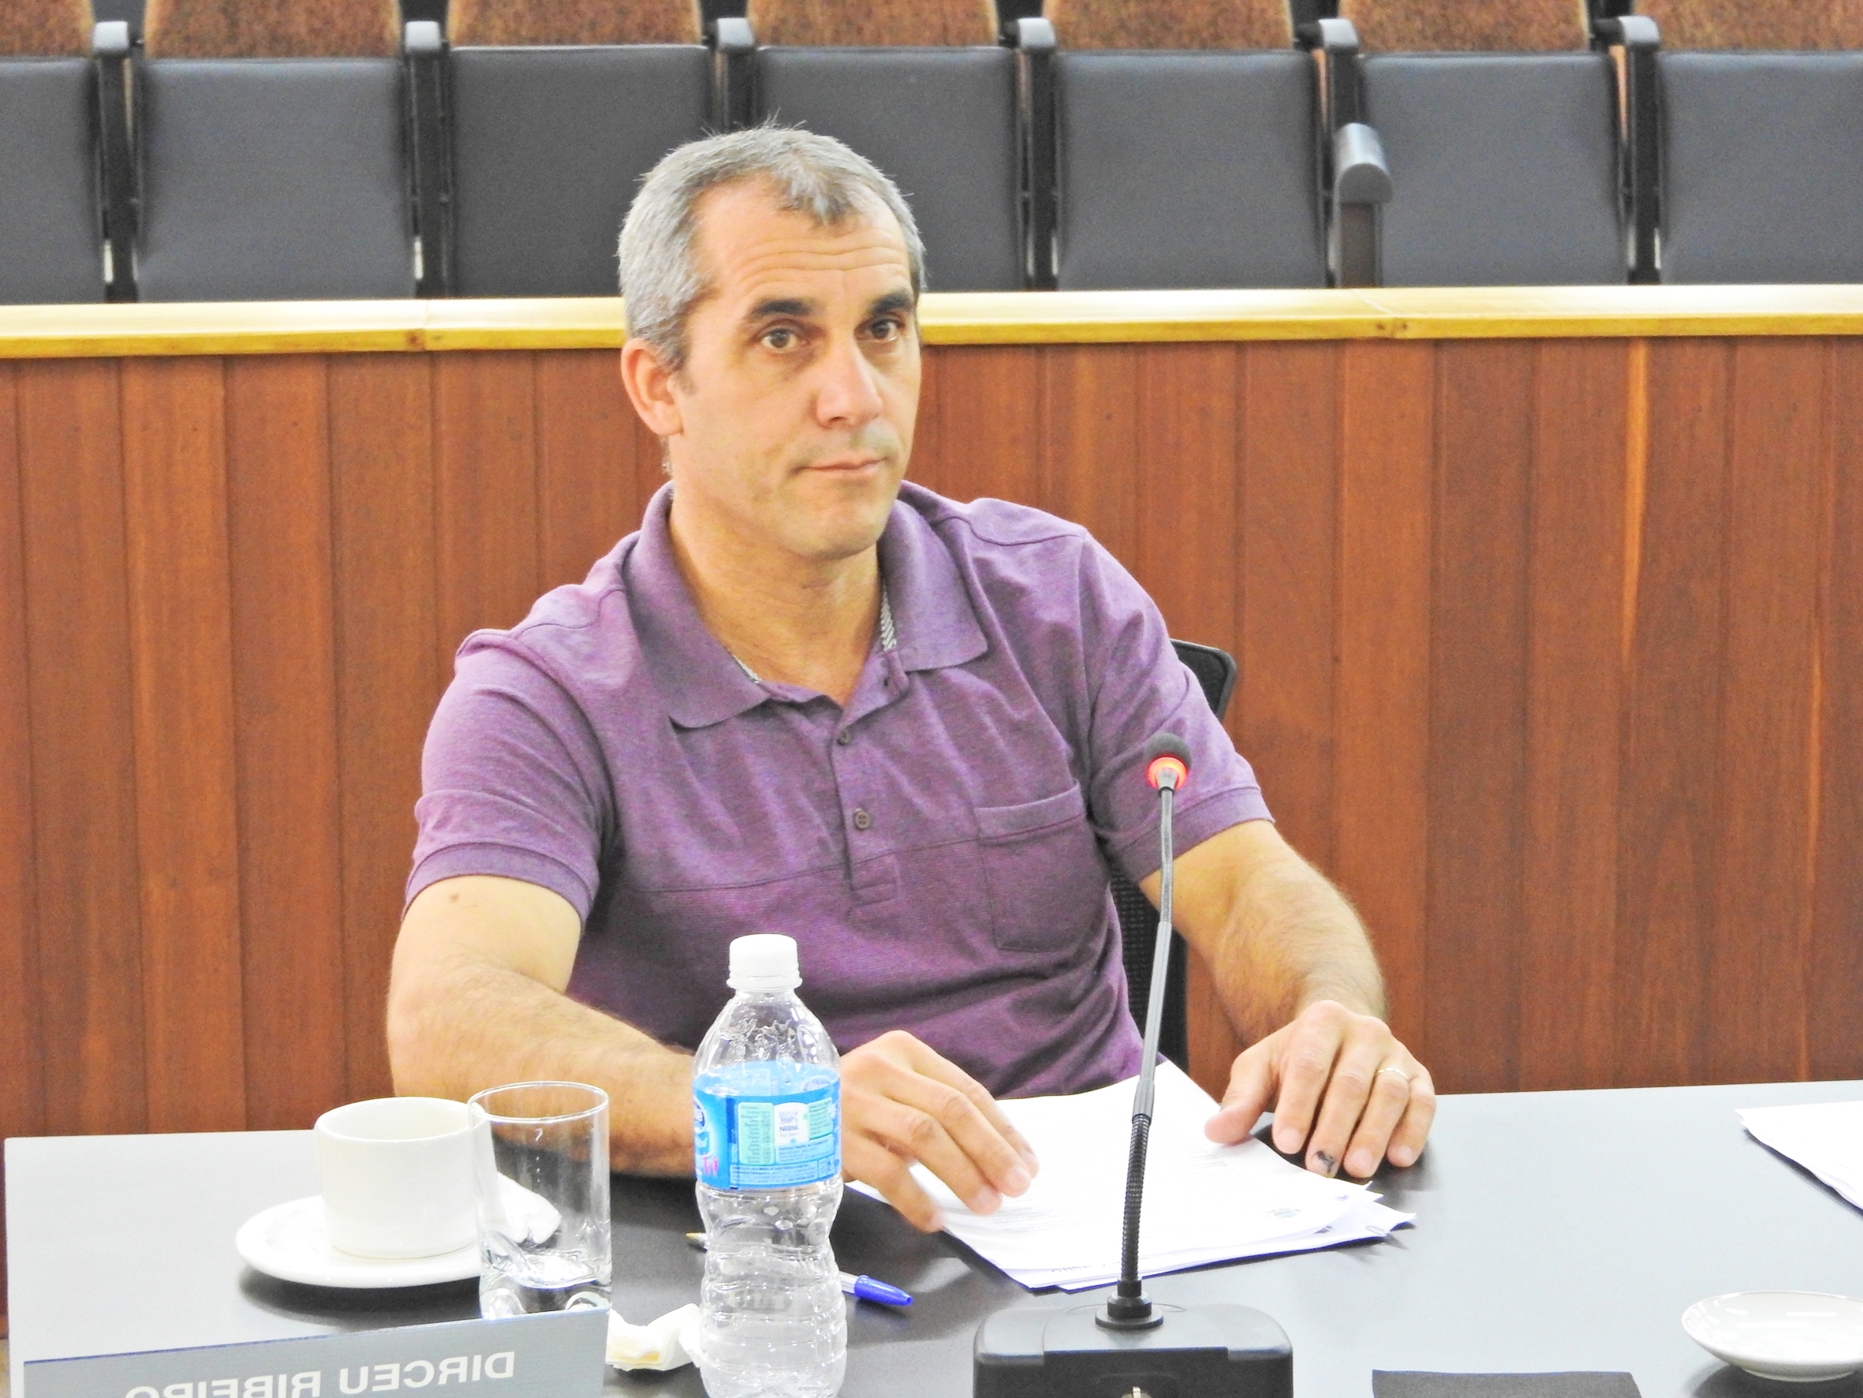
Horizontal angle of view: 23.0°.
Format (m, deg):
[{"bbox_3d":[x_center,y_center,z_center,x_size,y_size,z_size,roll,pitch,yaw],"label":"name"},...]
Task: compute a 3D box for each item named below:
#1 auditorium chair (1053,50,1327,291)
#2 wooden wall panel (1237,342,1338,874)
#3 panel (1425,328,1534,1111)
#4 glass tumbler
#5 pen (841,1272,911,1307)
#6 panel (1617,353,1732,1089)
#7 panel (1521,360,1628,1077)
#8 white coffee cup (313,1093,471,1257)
[{"bbox_3d":[0.430,-0.982,8.232,0.540,0.920,0.600,-1,11,-6],"label":"auditorium chair"},{"bbox_3d":[0.359,0.079,4.706,0.103,0.895,0.018,-1,11,-6],"label":"wooden wall panel"},{"bbox_3d":[0.560,0.076,4.727,0.102,0.893,0.018,-1,11,-6],"label":"panel"},{"bbox_3d":[-0.181,0.237,2.138,0.066,0.100,0.066,0,11,0],"label":"glass tumbler"},{"bbox_3d":[-0.064,0.272,2.192,0.153,0.012,0.012,10,15,42],"label":"pen"},{"bbox_3d":[0.761,0.073,4.748,0.107,0.890,0.018,-1,11,-6],"label":"panel"},{"bbox_3d":[0.659,0.074,4.738,0.098,0.892,0.018,-1,11,-6],"label":"panel"},{"bbox_3d":[-0.257,0.231,2.229,0.085,0.060,0.100,0,11,0],"label":"white coffee cup"}]

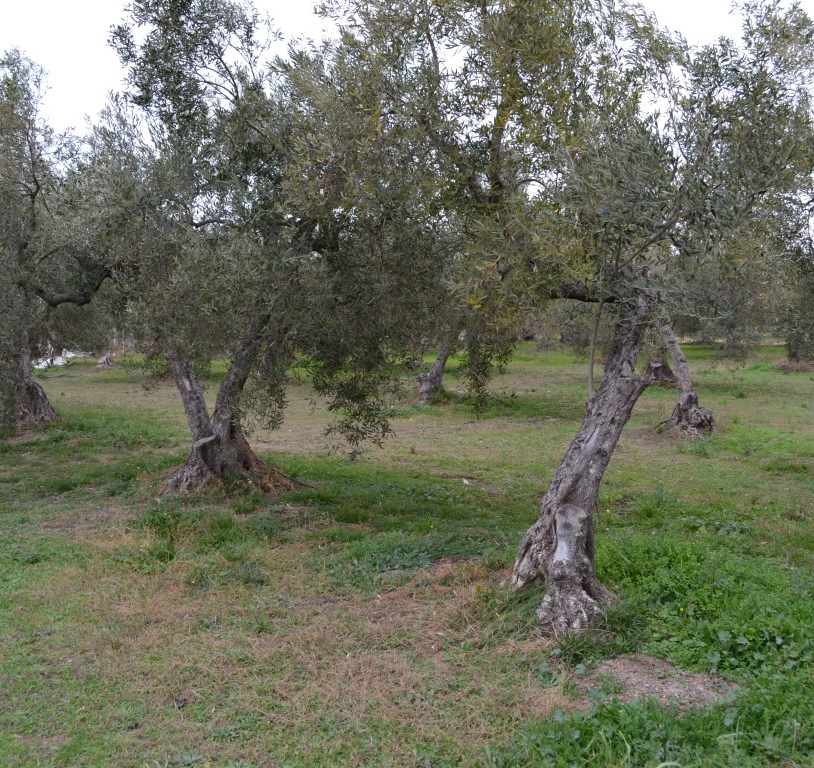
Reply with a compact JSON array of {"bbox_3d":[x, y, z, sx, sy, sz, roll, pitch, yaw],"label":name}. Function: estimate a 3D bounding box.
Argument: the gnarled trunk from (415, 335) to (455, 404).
[{"bbox_3d":[0.548,-0.305,16.567,0.769,1.287,0.650,0,4,2],"label":"gnarled trunk"}]

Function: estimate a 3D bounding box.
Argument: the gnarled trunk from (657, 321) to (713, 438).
[{"bbox_3d":[3.977,-0.099,12.276,0.761,1.545,0.700,1,5,18],"label":"gnarled trunk"}]

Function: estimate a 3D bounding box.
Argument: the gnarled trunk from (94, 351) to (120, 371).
[{"bbox_3d":[-9.508,-0.785,27.405,0.720,0.556,0.650,-2,5,-19],"label":"gnarled trunk"}]

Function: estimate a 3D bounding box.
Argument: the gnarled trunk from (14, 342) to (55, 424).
[{"bbox_3d":[-5.812,-0.017,13.470,0.575,1.196,0.620,-2,5,-23],"label":"gnarled trunk"}]

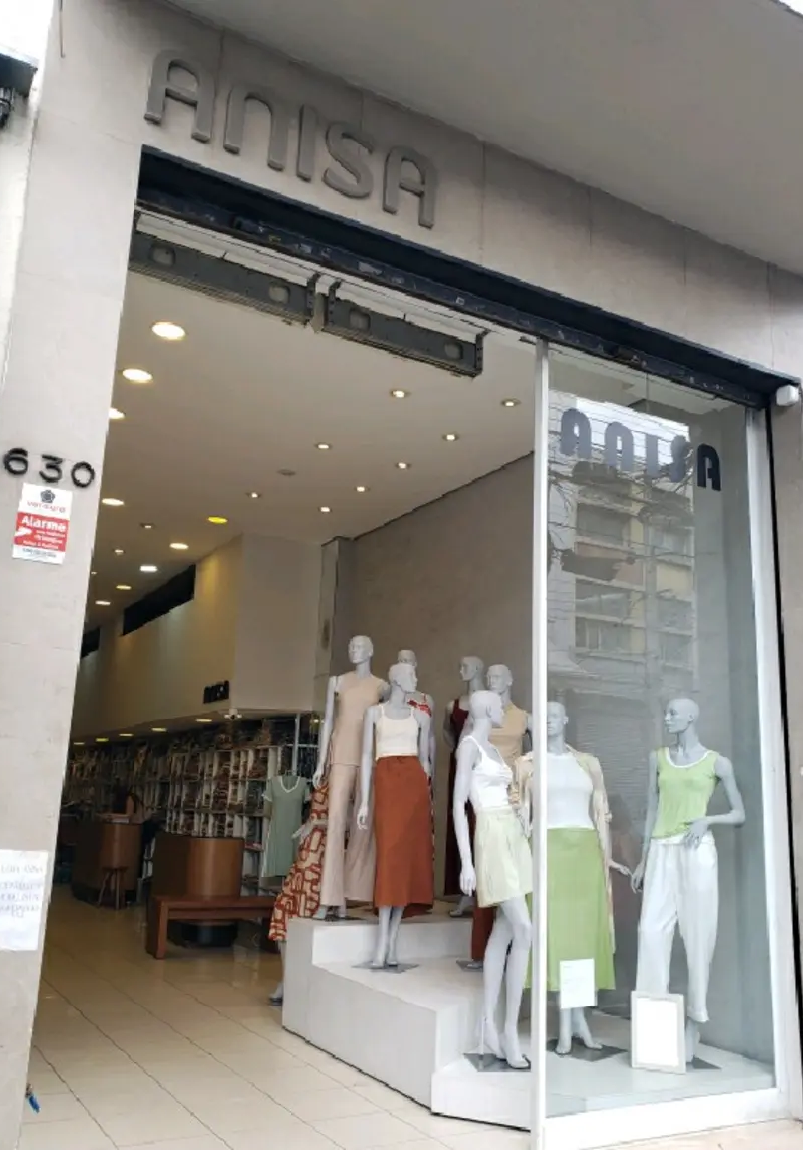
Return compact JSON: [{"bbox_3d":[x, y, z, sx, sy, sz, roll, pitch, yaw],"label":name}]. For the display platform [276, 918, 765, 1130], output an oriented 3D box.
[{"bbox_3d":[0.439,2.412,5.027,1.658,0.623,2.800,12,-17,-32],"label":"display platform"}]

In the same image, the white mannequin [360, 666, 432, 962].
[{"bbox_3d":[-0.033,1.442,5.385,0.460,1.800,0.360,3,-15,-3],"label":"white mannequin"}]

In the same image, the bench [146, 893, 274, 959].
[{"bbox_3d":[-1.587,3.084,7.610,1.170,0.450,0.370,9,-16,-24],"label":"bench"}]

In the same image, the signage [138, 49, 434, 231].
[{"bbox_3d":[-0.398,-1.770,3.533,1.235,0.335,0.040,9,-16,-24],"label":"signage"}]

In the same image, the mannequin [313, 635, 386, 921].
[{"bbox_3d":[-0.350,1.304,5.712,0.480,1.800,0.380,0,-15,10],"label":"mannequin"}]

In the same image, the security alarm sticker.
[{"bbox_3d":[-1.158,-0.164,2.793,0.147,0.250,0.004,9,-16,-24],"label":"security alarm sticker"}]

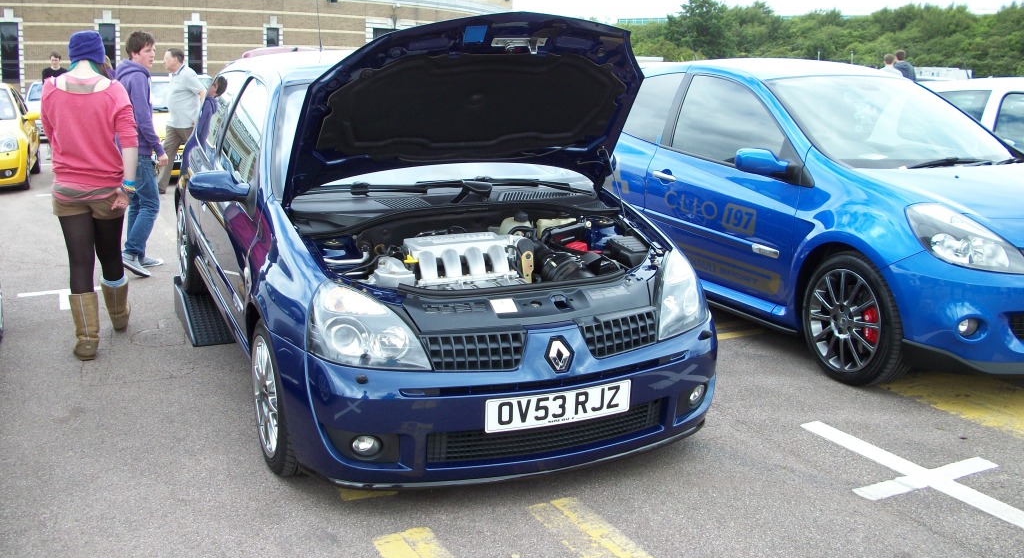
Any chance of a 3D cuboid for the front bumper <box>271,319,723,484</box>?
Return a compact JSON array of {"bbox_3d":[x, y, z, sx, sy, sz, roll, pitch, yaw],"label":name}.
[{"bbox_3d":[0.061,0.362,3.552,1.620,0.530,0.520,-5,17,-23],"label":"front bumper"}]

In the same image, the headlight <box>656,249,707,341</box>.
[{"bbox_3d":[0.598,0.044,3.719,0.345,0.245,0.340,-8,18,-30],"label":"headlight"}]

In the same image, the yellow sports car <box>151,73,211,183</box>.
[{"bbox_3d":[-5.050,-2.296,15.400,1.650,1.430,3.830,-4,12,-18],"label":"yellow sports car"}]

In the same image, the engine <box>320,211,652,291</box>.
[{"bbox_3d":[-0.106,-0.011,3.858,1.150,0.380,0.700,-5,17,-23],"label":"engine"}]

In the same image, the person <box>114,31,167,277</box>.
[{"bbox_3d":[-2.730,-0.933,7.650,0.450,1.720,0.500,1,11,6],"label":"person"}]

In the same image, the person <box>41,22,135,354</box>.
[{"bbox_3d":[-2.200,-0.477,5.530,0.520,1.640,0.430,-4,12,-16],"label":"person"}]

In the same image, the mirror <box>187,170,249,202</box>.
[{"bbox_3d":[-1.141,-0.360,4.001,0.220,0.125,0.140,-5,17,-23],"label":"mirror"}]

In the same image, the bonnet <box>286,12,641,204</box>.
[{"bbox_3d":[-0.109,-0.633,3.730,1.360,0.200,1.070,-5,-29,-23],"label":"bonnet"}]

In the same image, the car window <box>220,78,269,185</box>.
[{"bbox_3d":[-1.108,-0.637,4.335,0.070,0.400,0.850,17,7,-28],"label":"car window"}]

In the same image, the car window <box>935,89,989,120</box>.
[{"bbox_3d":[3.170,-1.204,7.400,0.070,0.380,0.680,14,7,-16],"label":"car window"}]

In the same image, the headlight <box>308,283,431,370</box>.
[{"bbox_3d":[-0.472,0.144,3.257,0.345,0.245,0.340,-3,16,-17],"label":"headlight"}]

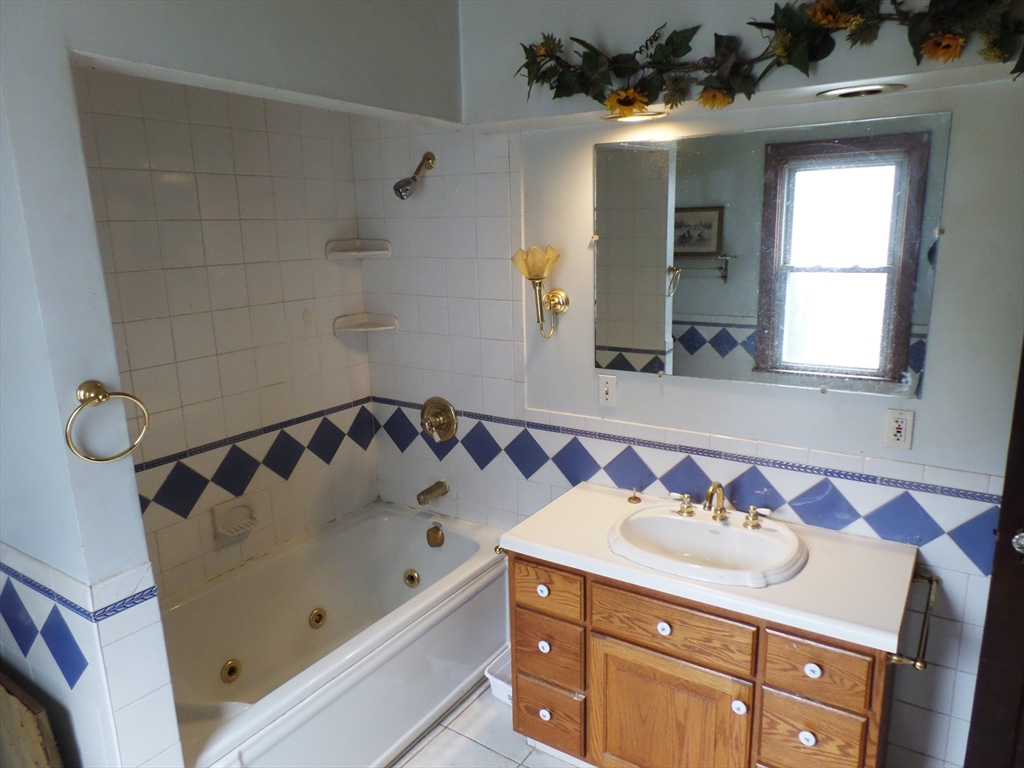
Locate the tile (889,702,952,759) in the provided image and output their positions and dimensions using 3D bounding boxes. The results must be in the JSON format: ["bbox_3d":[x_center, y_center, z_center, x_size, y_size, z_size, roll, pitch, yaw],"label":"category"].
[{"bbox_3d":[1.246,1.059,2.092,0.153,0.153,0.010,7,15,32],"label":"tile"}]

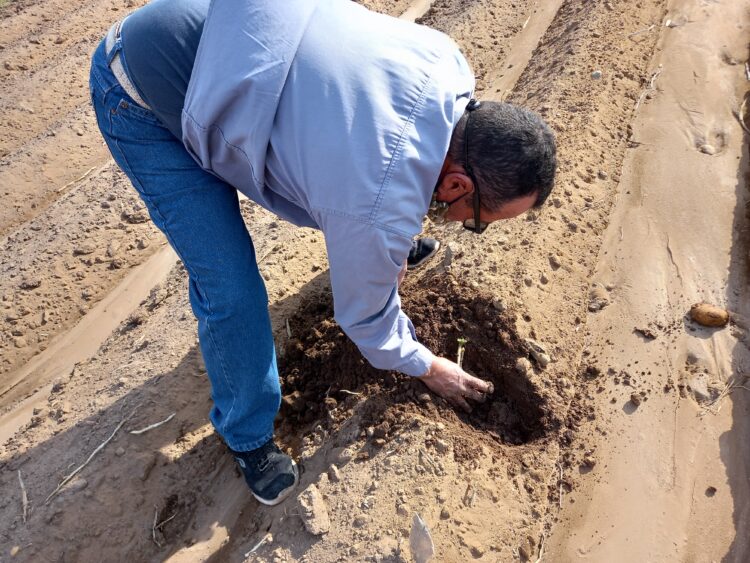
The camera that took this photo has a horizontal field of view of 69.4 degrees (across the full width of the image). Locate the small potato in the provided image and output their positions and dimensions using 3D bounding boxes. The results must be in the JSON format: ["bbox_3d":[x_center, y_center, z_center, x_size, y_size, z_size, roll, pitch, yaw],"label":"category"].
[{"bbox_3d":[0.898,0.090,1.454,0.092,0.056,0.060,15,49,21],"label":"small potato"}]

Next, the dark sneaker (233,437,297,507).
[{"bbox_3d":[-0.282,0.373,1.284,0.110,0.110,0.290,-21,47,-13],"label":"dark sneaker"}]

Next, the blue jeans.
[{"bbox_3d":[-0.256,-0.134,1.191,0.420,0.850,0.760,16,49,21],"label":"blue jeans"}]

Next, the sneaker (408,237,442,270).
[{"bbox_3d":[0.072,-0.085,1.689,0.290,0.110,0.110,-22,47,-6],"label":"sneaker"}]

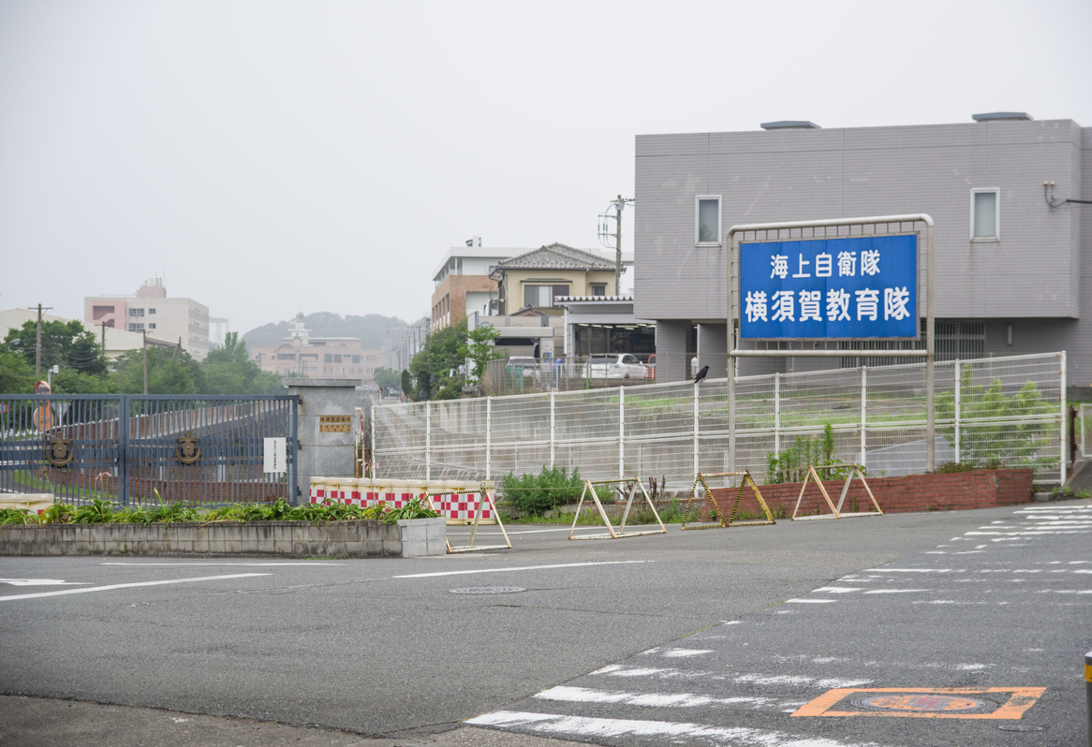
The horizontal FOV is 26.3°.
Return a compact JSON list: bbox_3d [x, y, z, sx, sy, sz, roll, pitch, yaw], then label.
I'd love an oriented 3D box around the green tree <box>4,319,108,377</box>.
[{"bbox_3d":[-36.700,-0.200,175.000,7.200,7.200,6.200,0,0,0],"label":"green tree"}]

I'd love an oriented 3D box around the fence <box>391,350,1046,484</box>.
[{"bbox_3d":[1.980,1.130,41.070,0.100,2.050,18.100,0,-3,-38],"label":"fence"}]

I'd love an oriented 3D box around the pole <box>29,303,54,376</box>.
[{"bbox_3d":[-33.400,-0.800,155.000,1.650,7.600,0.350,0,0,-6],"label":"pole"}]

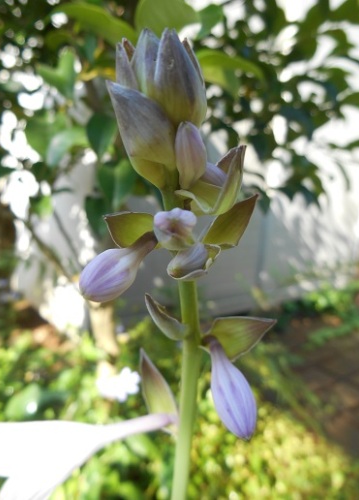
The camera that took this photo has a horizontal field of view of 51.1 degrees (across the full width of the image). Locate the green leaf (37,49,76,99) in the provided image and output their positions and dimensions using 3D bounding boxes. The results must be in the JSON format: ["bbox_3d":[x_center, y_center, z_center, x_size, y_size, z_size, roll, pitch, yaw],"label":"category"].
[{"bbox_3d":[-0.262,-0.376,0.800,0.080,0.100,0.045,12,0,-4],"label":"green leaf"}]

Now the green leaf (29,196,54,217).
[{"bbox_3d":[-0.331,-0.107,0.900,0.048,0.050,0.030,0,0,0],"label":"green leaf"}]

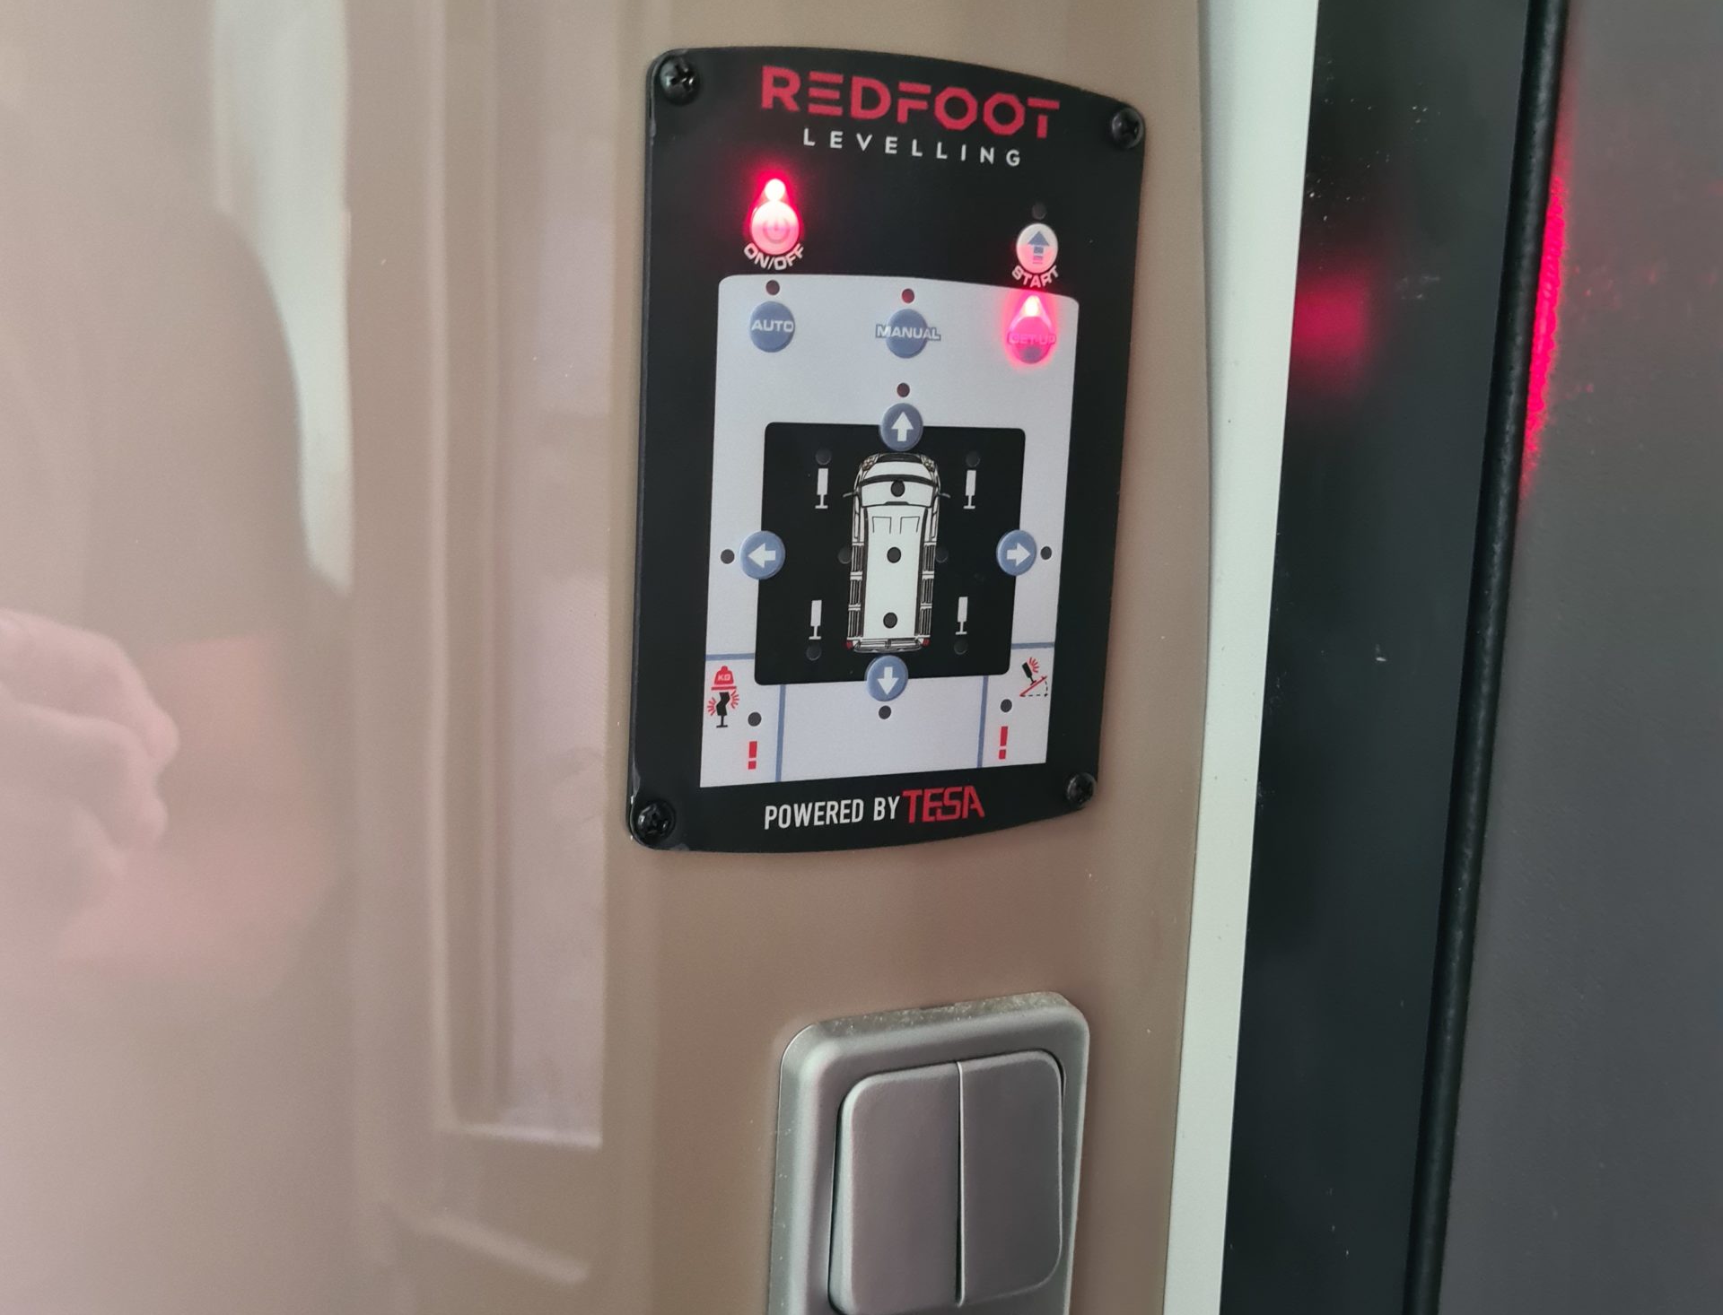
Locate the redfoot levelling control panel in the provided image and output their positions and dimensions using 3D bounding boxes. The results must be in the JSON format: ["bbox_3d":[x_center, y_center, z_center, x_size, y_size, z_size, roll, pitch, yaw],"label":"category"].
[{"bbox_3d":[0.006,-0.030,0.278,0.086,0.127,0.005,-2,12,-25],"label":"redfoot levelling control panel"}]

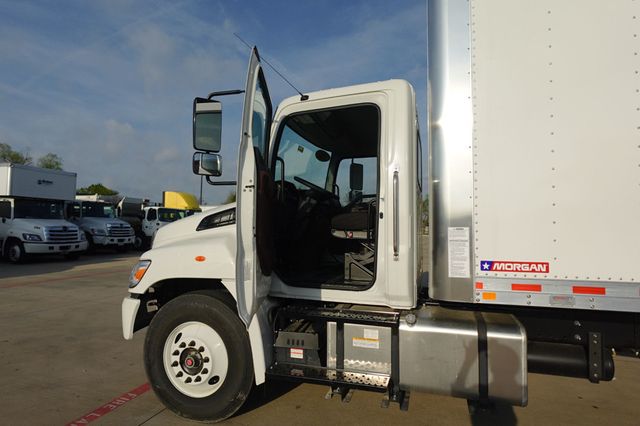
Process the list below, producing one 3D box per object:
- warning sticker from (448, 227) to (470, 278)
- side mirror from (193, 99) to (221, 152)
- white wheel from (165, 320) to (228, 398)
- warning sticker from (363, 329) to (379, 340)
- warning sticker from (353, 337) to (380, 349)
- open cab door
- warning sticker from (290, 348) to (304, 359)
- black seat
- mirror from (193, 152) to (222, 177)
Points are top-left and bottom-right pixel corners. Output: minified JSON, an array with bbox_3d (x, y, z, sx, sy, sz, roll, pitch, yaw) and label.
[{"bbox_3d":[0.843,0.240,2.149,0.119,0.303,0.003,-1,-3,17],"label":"warning sticker"},{"bbox_3d":[-0.801,-0.623,2.530,0.190,0.375,0.090,2,-3,-30],"label":"side mirror"},{"bbox_3d":[-0.978,1.165,2.872,0.600,0.600,0.220,-1,-3,17],"label":"white wheel"},{"bbox_3d":[0.377,0.886,2.596,0.103,0.068,0.003,-1,-3,17],"label":"warning sticker"},{"bbox_3d":[0.339,0.957,2.605,0.193,0.064,0.003,-1,-3,17],"label":"warning sticker"},{"bbox_3d":[-0.340,-0.118,2.317,0.140,1.481,0.904,0,-2,3],"label":"open cab door"},{"bbox_3d":[-0.174,1.082,2.732,0.104,0.074,0.003,-1,-3,17],"label":"warning sticker"},{"bbox_3d":[0.466,-0.090,3.071,0.600,0.740,0.520,-1,-3,17],"label":"black seat"},{"bbox_3d":[-0.801,-0.344,2.530,0.190,0.170,0.090,2,-3,-30],"label":"mirror"}]

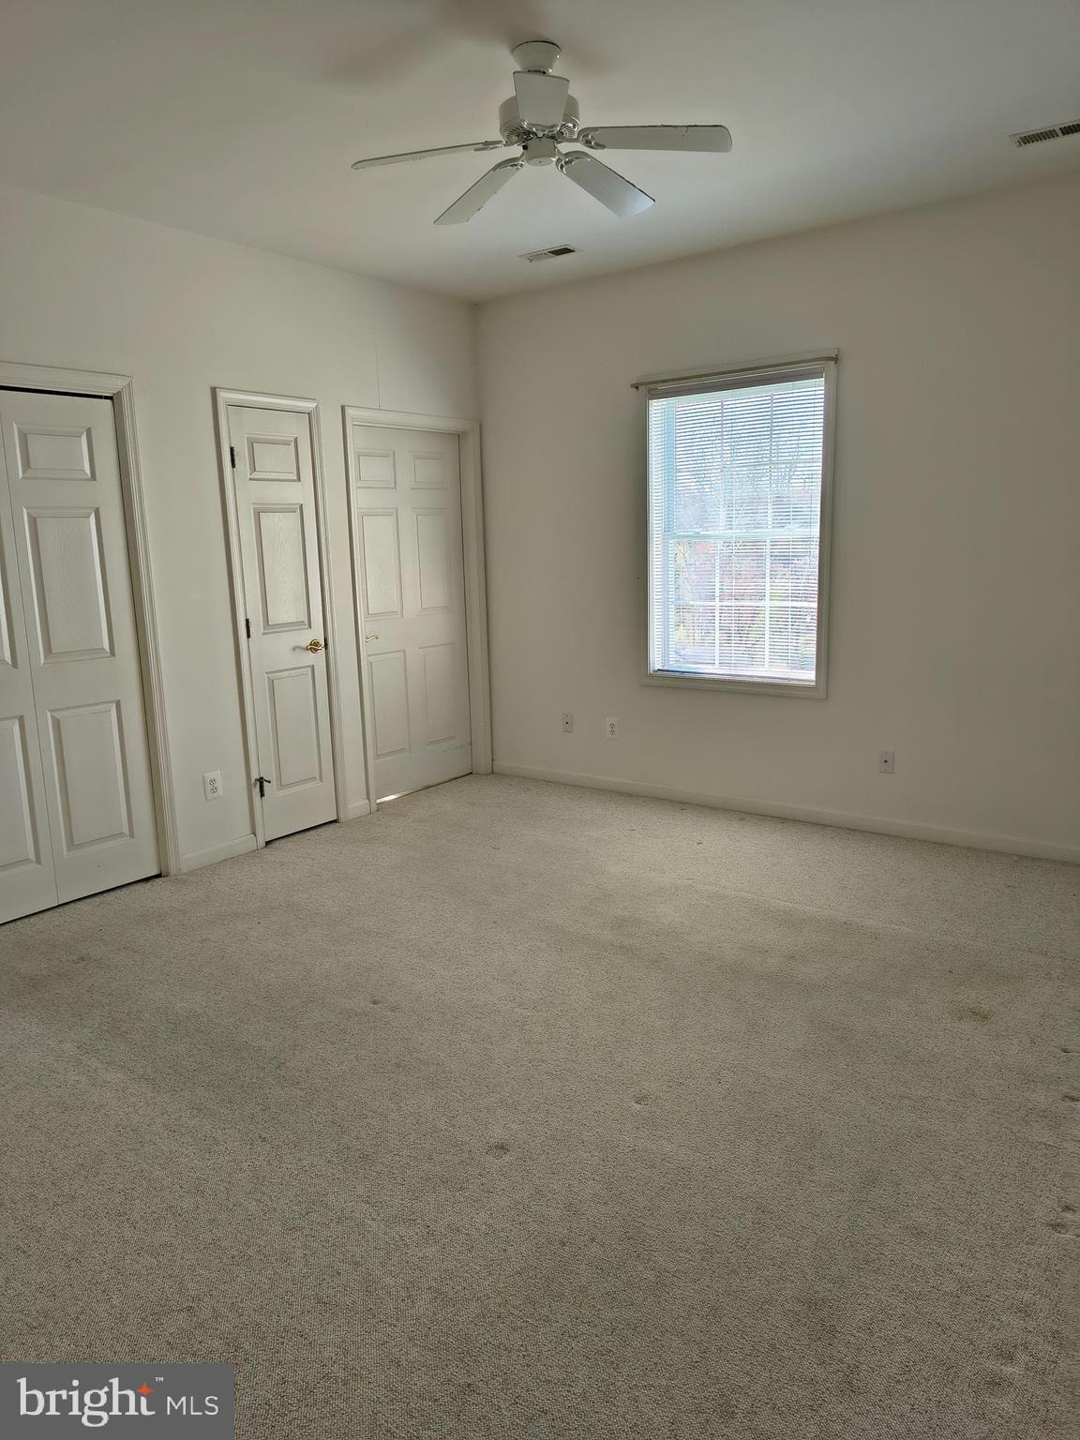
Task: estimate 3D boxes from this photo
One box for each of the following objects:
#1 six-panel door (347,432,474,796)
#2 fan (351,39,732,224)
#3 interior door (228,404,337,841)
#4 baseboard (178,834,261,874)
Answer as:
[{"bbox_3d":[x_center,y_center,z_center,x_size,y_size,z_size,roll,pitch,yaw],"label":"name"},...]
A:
[{"bbox_3d":[-0.740,-0.595,5.624,0.040,2.027,0.900,6,13,37],"label":"six-panel door"},{"bbox_3d":[0.012,-1.694,2.795,1.030,0.310,1.030,6,13,37],"label":"fan"},{"bbox_3d":[-1.237,-0.444,4.842,0.040,2.032,0.460,6,13,37],"label":"interior door"},{"bbox_3d":[-1.486,0.616,4.625,0.015,0.078,0.400,6,13,37],"label":"baseboard"}]

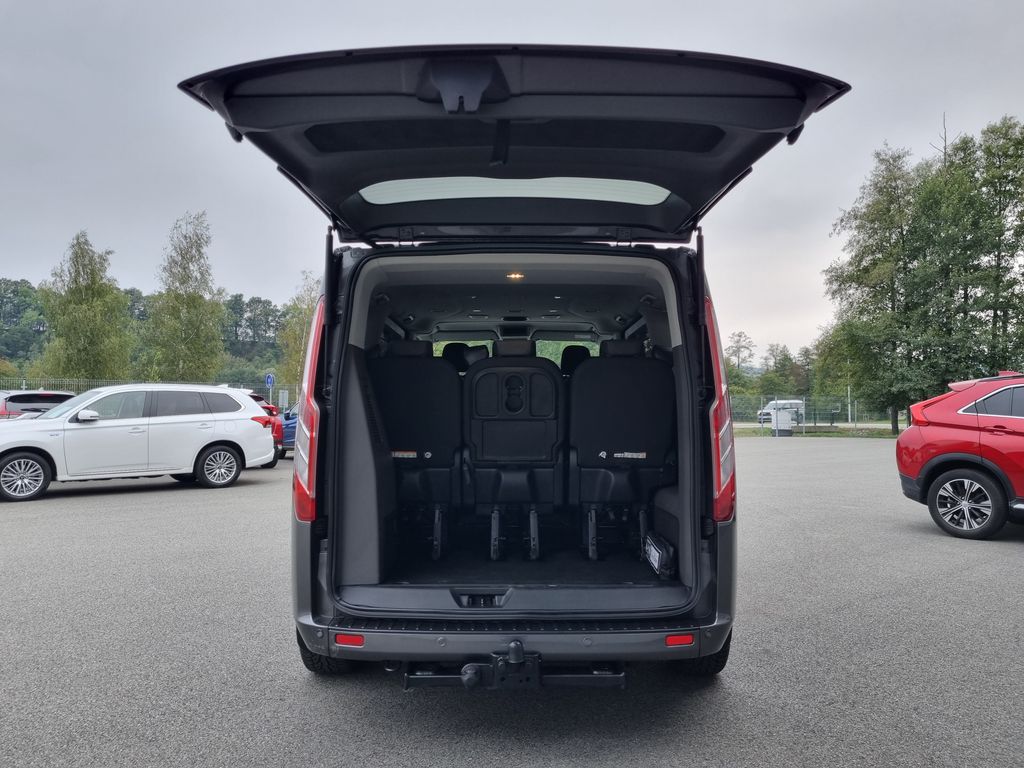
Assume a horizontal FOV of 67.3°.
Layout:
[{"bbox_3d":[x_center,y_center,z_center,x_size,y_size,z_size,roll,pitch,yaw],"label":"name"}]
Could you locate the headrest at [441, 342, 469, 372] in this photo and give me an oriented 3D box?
[{"bbox_3d":[-0.415,-0.195,5.650,0.230,0.220,0.120,0,-2,0],"label":"headrest"}]

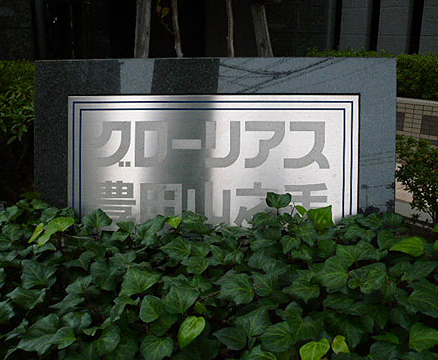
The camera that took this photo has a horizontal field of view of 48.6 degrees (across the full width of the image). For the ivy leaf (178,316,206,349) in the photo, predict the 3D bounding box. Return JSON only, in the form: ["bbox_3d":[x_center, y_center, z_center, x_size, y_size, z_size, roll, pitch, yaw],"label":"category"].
[{"bbox_3d":[-0.067,0.371,1.180,0.050,0.020,0.085,27,66,20],"label":"ivy leaf"}]

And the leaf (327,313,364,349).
[{"bbox_3d":[0.286,0.343,1.094,0.079,0.020,0.074,-6,57,-4],"label":"leaf"}]

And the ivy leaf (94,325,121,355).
[{"bbox_3d":[-0.233,0.334,1.017,0.060,0.016,0.060,20,51,1],"label":"ivy leaf"}]

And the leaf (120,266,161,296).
[{"bbox_3d":[-0.223,0.275,1.333,0.117,0.028,0.090,-16,43,-18],"label":"leaf"}]

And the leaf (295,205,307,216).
[{"bbox_3d":[0.233,0.086,1.368,0.045,0.012,0.040,41,23,0],"label":"leaf"}]

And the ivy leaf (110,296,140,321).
[{"bbox_3d":[-0.237,0.309,1.188,0.055,0.024,0.085,31,68,31],"label":"ivy leaf"}]

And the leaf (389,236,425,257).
[{"bbox_3d":[0.570,0.207,1.469,0.117,0.025,0.097,-4,28,-8],"label":"leaf"}]

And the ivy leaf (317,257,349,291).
[{"bbox_3d":[0.337,0.276,1.430,0.090,0.096,0.025,-1,-27,6],"label":"ivy leaf"}]

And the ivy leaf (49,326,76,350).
[{"bbox_3d":[-0.347,0.349,1.077,0.056,0.020,0.046,-7,47,-7],"label":"ivy leaf"}]

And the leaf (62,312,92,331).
[{"bbox_3d":[-0.342,0.346,1.170,0.068,0.028,0.072,-7,31,-12],"label":"leaf"}]

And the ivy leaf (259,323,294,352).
[{"bbox_3d":[0.132,0.364,1.122,0.076,0.022,0.074,0,42,0],"label":"ivy leaf"}]

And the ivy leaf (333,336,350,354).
[{"bbox_3d":[0.252,0.341,1.008,0.038,0.012,0.041,16,55,11],"label":"ivy leaf"}]

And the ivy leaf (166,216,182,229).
[{"bbox_3d":[-0.151,0.146,1.652,0.051,0.014,0.051,-10,51,-8],"label":"ivy leaf"}]

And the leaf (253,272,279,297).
[{"bbox_3d":[0.127,0.283,1.333,0.088,0.022,0.085,-25,46,-27],"label":"leaf"}]

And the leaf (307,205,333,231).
[{"bbox_3d":[0.334,0.118,1.580,0.094,0.090,0.020,14,-3,1],"label":"leaf"}]

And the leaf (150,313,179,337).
[{"bbox_3d":[-0.134,0.356,1.201,0.061,0.022,0.072,8,46,8],"label":"leaf"}]

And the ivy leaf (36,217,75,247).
[{"bbox_3d":[-0.525,0.163,1.551,0.141,0.030,0.068,-40,49,-25],"label":"ivy leaf"}]

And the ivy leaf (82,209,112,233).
[{"bbox_3d":[-0.352,0.116,1.395,0.084,0.078,0.017,-3,-24,5],"label":"ivy leaf"}]

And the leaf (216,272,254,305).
[{"bbox_3d":[0.043,0.289,1.305,0.112,0.025,0.106,5,40,6],"label":"leaf"}]

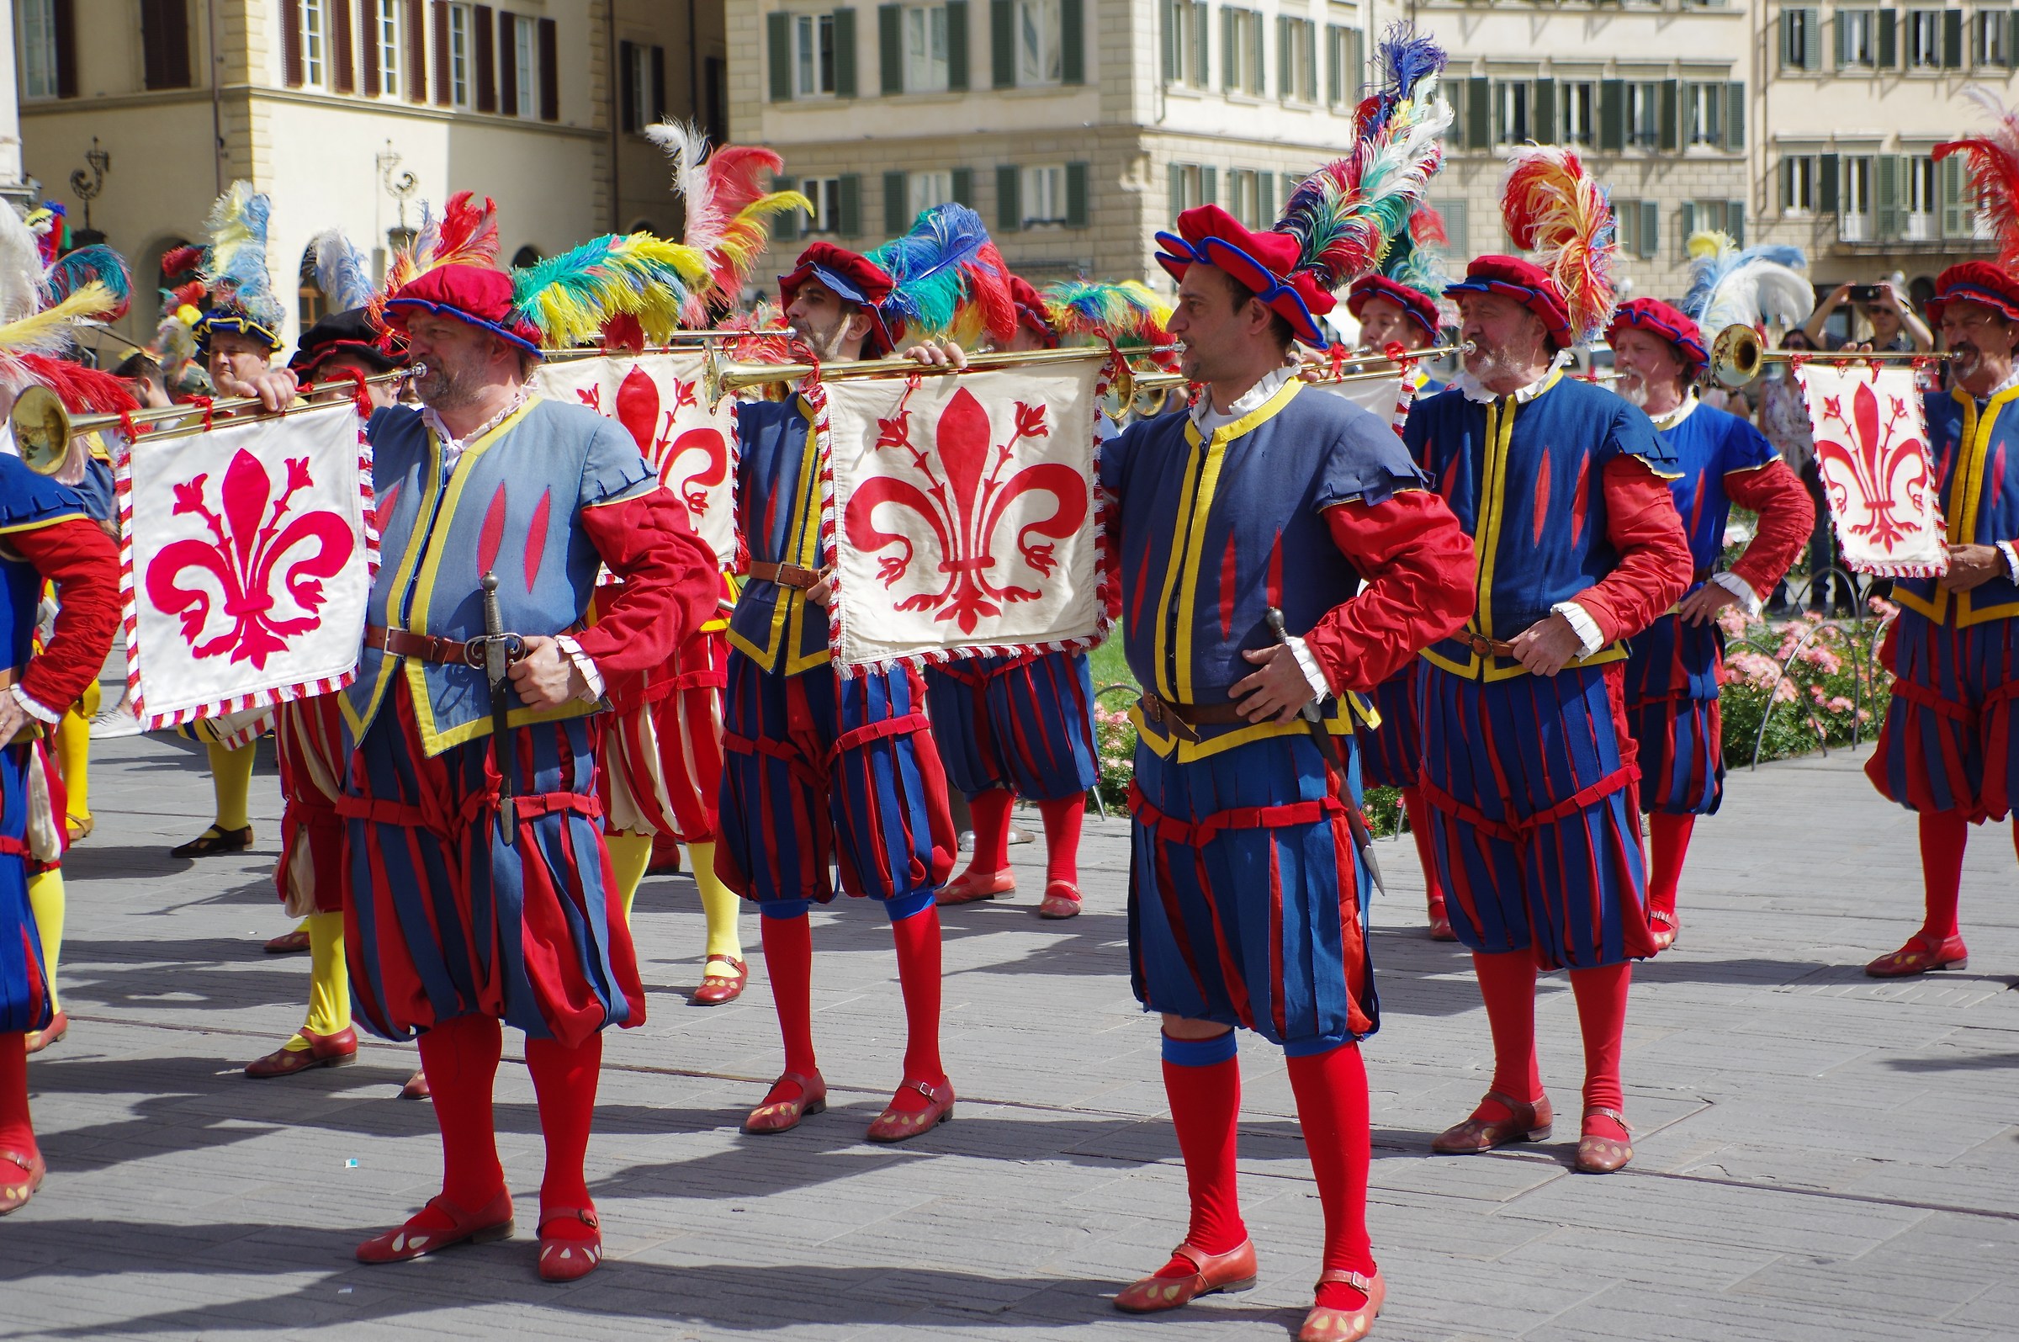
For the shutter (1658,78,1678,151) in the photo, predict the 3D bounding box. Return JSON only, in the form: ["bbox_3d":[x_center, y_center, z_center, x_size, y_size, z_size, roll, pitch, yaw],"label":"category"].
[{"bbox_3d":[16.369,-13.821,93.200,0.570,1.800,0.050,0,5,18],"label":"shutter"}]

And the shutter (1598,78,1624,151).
[{"bbox_3d":[14.828,-13.717,92.500,0.620,1.800,0.050,0,5,10],"label":"shutter"}]

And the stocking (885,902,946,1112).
[{"bbox_3d":[-0.198,0.695,7.780,0.120,0.445,0.170,3,6,40],"label":"stocking"}]

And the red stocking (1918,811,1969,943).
[{"bbox_3d":[2.376,0.524,9.545,0.120,0.335,0.110,-1,5,0],"label":"red stocking"}]

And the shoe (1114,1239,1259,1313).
[{"bbox_3d":[0.301,1.012,6.328,0.268,0.092,0.100,-4,5,-28],"label":"shoe"}]

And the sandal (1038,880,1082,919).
[{"bbox_3d":[0.149,0.641,10.795,0.103,0.088,0.270,0,5,10],"label":"sandal"}]

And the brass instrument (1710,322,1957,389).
[{"bbox_3d":[2.056,-0.769,9.160,0.820,0.150,0.145,-5,6,-36],"label":"brass instrument"}]

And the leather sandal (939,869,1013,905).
[{"bbox_3d":[-0.128,0.625,11.132,0.280,0.100,0.100,-4,6,-31],"label":"leather sandal"}]

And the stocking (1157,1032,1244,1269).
[{"bbox_3d":[0.337,0.826,6.490,0.165,0.420,0.135,-7,6,-29],"label":"stocking"}]

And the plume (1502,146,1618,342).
[{"bbox_3d":[1.105,-0.856,7.543,0.220,0.375,0.190,-3,5,-20],"label":"plume"}]

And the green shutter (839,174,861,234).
[{"bbox_3d":[-3.480,-10.188,82.000,0.600,1.300,0.060,2,6,32],"label":"green shutter"}]

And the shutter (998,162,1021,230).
[{"bbox_3d":[-0.017,-10.350,82.000,0.520,1.420,0.060,1,5,27],"label":"shutter"}]

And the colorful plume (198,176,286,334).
[{"bbox_3d":[-2.555,-1.381,12.500,0.260,0.500,0.240,1,5,20],"label":"colorful plume"}]

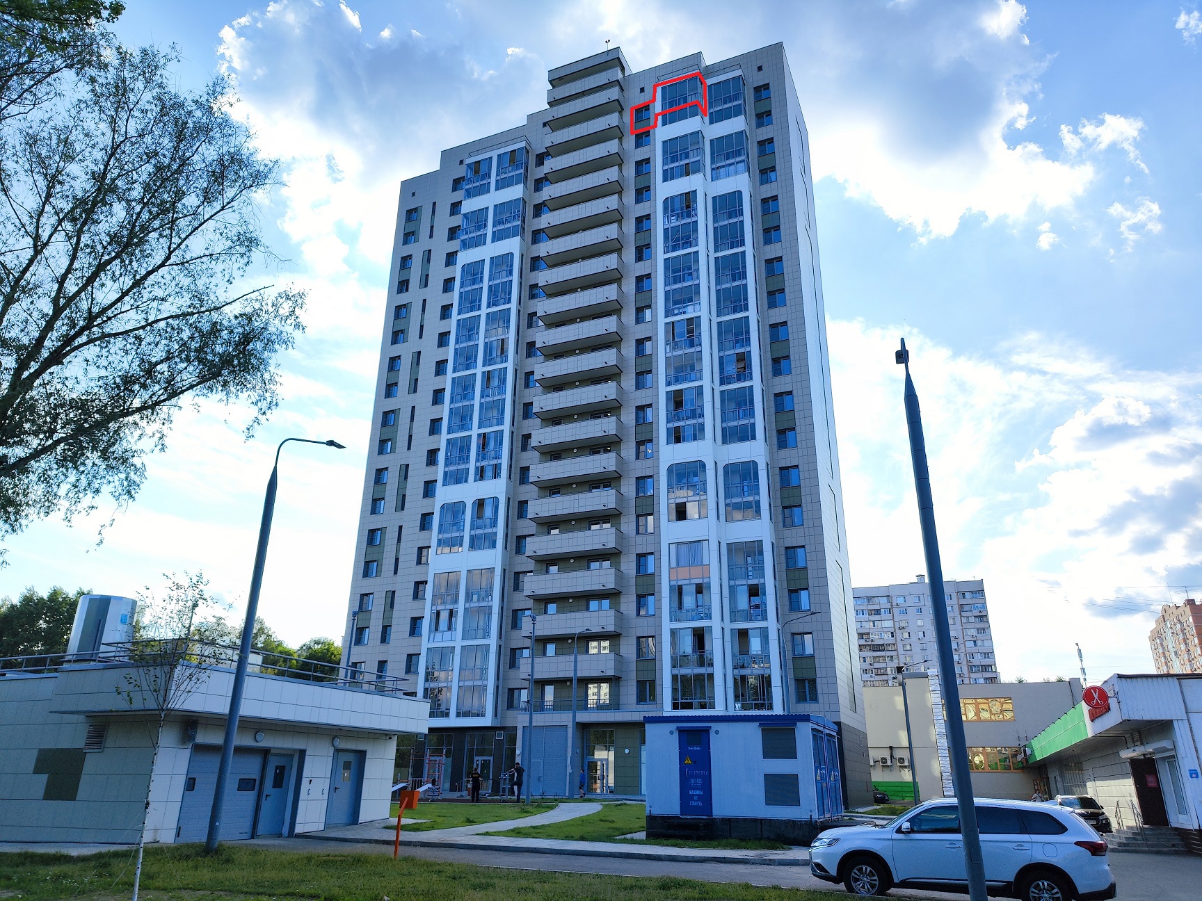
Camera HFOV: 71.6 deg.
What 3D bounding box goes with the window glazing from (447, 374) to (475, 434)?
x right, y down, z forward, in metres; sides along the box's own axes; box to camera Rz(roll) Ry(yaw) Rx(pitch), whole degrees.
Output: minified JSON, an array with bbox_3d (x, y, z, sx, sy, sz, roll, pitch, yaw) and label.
[{"bbox_3d":[-12.266,-4.101,73.118,2.306,5.587,0.150,-8,-24,22],"label":"window glazing"}]

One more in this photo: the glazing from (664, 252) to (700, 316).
[{"bbox_3d":[6.475,-13.198,66.422,2.913,5.523,0.150,-8,-23,21],"label":"glazing"}]

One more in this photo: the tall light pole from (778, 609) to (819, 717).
[{"bbox_3d":[11.003,13.728,44.514,2.260,9.980,0.300,-8,-24,22],"label":"tall light pole"}]

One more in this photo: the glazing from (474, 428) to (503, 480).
[{"bbox_3d":[-9.483,0.487,70.575,2.535,4.386,0.150,-8,-23,21],"label":"glazing"}]

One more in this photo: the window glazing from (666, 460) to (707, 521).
[{"bbox_3d":[6.237,2.912,59.995,2.913,4.408,0.150,-8,-23,21],"label":"window glazing"}]

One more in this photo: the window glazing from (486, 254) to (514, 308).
[{"bbox_3d":[-9.244,-15.699,77.032,2.535,5.576,0.150,-8,-23,21],"label":"window glazing"}]

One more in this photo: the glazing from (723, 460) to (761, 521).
[{"bbox_3d":[10.083,2.881,59.658,2.516,4.333,0.150,-8,-24,22],"label":"glazing"}]

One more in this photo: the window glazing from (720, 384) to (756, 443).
[{"bbox_3d":[10.232,-2.620,62.055,2.534,4.386,0.150,-8,-23,21],"label":"window glazing"}]

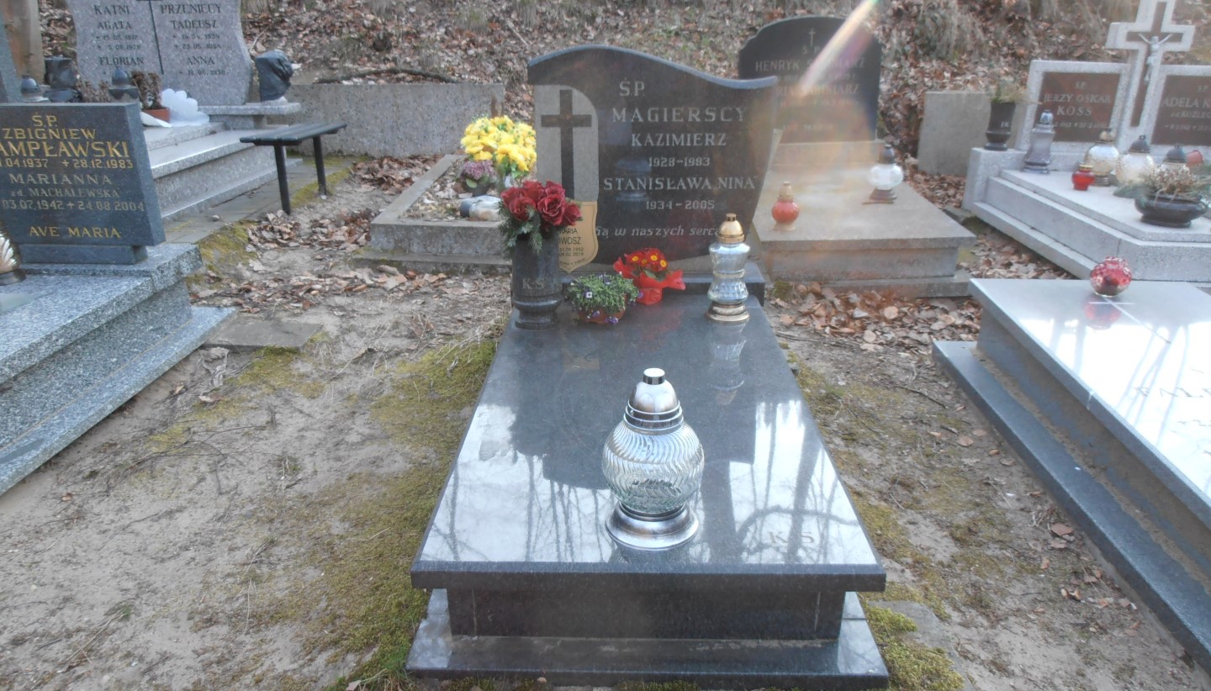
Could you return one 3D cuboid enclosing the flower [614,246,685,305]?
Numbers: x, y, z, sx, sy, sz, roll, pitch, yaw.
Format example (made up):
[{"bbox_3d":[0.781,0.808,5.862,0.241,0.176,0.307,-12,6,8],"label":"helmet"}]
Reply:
[{"bbox_3d":[0.159,-0.257,3.032,0.235,0.201,0.200,0,22,2],"label":"flower"}]

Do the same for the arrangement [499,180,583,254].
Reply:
[{"bbox_3d":[-0.207,-0.411,2.689,0.255,0.234,0.220,0,22,2],"label":"arrangement"}]

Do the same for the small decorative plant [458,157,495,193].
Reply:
[{"bbox_3d":[-0.780,-1.034,5.113,0.221,0.205,0.210,0,23,2],"label":"small decorative plant"}]

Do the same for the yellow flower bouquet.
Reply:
[{"bbox_3d":[-0.599,-1.114,4.743,0.428,0.353,0.363,0,23,2],"label":"yellow flower bouquet"}]

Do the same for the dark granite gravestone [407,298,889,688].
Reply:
[{"bbox_3d":[0.103,0.234,2.421,0.950,0.250,1.723,0,22,2],"label":"dark granite gravestone"}]

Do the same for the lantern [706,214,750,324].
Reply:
[{"bbox_3d":[0.410,-0.271,2.851,0.142,0.362,0.142,0,22,2],"label":"lantern"}]

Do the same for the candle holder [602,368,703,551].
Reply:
[{"bbox_3d":[0.099,0.209,1.676,0.203,0.345,0.203,0,23,2],"label":"candle holder"}]

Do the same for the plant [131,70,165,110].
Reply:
[{"bbox_3d":[-3.180,-1.755,5.831,0.210,0.305,0.200,0,22,2],"label":"plant"}]

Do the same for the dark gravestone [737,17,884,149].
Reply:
[{"bbox_3d":[1.230,-1.616,5.130,0.849,0.740,0.100,-2,23,2],"label":"dark gravestone"}]

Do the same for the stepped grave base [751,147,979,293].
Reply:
[{"bbox_3d":[1.202,-0.788,4.641,0.980,0.410,1.980,0,22,2],"label":"stepped grave base"}]

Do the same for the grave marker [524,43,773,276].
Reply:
[{"bbox_3d":[0.165,-0.656,3.036,0.847,0.803,0.100,0,23,2],"label":"grave marker"}]

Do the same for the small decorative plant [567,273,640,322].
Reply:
[{"bbox_3d":[-0.009,-0.164,2.851,0.243,0.131,0.194,0,23,2],"label":"small decorative plant"}]

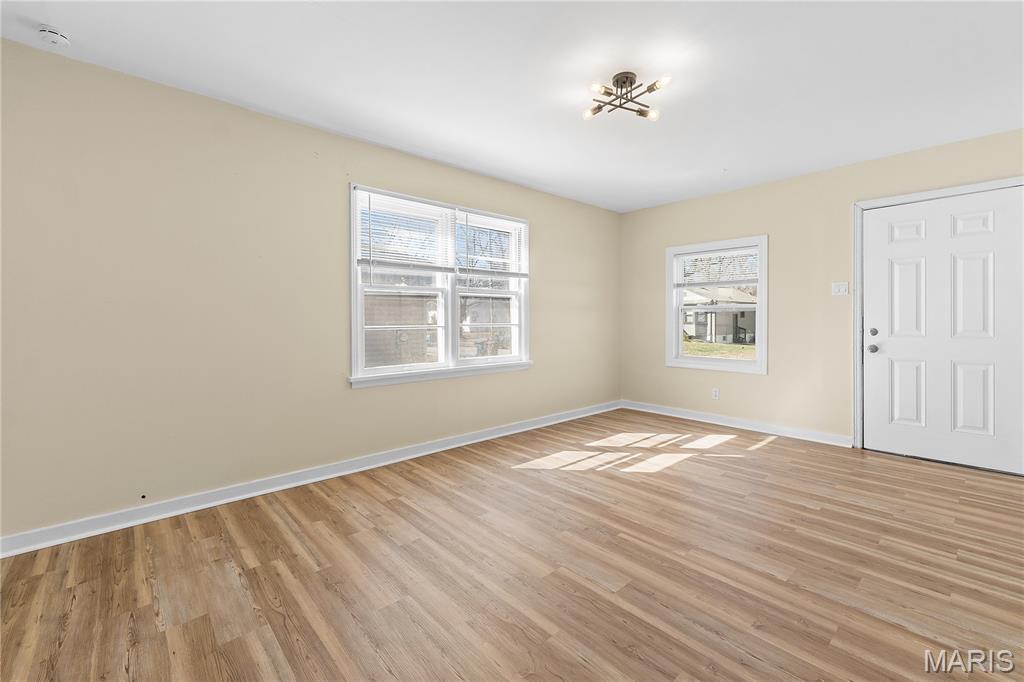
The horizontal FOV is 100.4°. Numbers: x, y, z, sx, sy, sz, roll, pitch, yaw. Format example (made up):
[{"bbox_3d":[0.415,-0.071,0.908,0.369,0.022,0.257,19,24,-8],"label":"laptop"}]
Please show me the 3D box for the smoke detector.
[{"bbox_3d":[-2.080,-1.383,1.940,0.105,0.045,0.105,-3,4,-42],"label":"smoke detector"}]

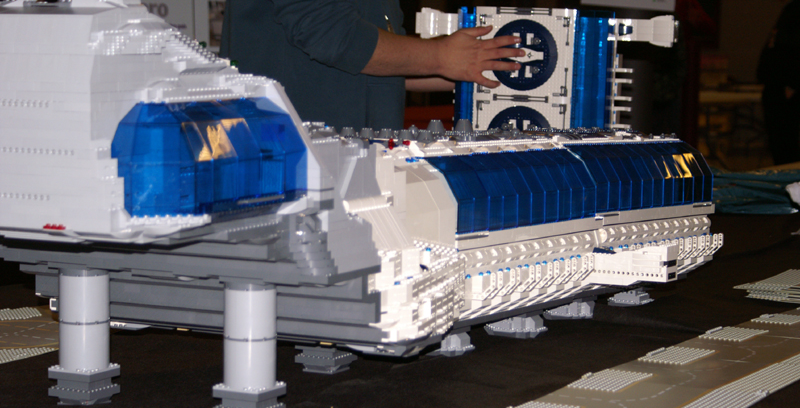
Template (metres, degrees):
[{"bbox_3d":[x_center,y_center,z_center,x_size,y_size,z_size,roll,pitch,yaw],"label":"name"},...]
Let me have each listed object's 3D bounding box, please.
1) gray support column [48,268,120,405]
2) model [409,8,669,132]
[{"bbox_3d":[-0.398,0.165,2.516,0.064,0.174,0.064,4,6,28],"label":"gray support column"},{"bbox_3d":[0.308,-0.190,4.568,0.610,0.514,0.240,4,6,19],"label":"model"}]

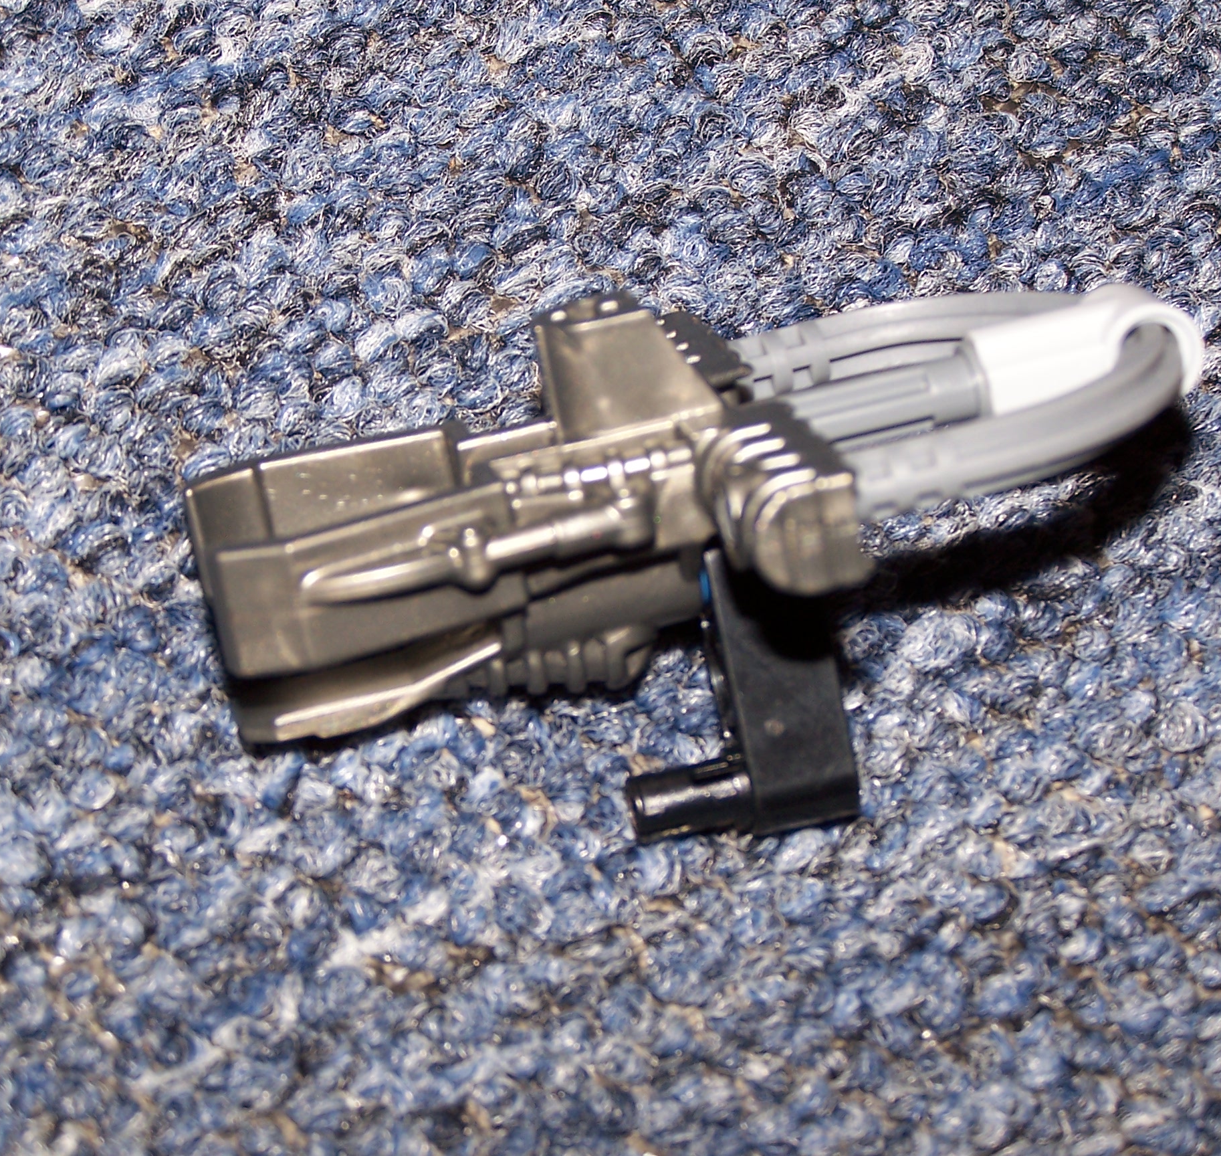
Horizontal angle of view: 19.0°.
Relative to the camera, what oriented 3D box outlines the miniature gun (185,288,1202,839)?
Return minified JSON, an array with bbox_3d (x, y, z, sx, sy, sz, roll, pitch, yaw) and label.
[{"bbox_3d":[0.009,0.001,0.263,0.073,0.037,0.038,-12,21,-9],"label":"miniature gun"}]

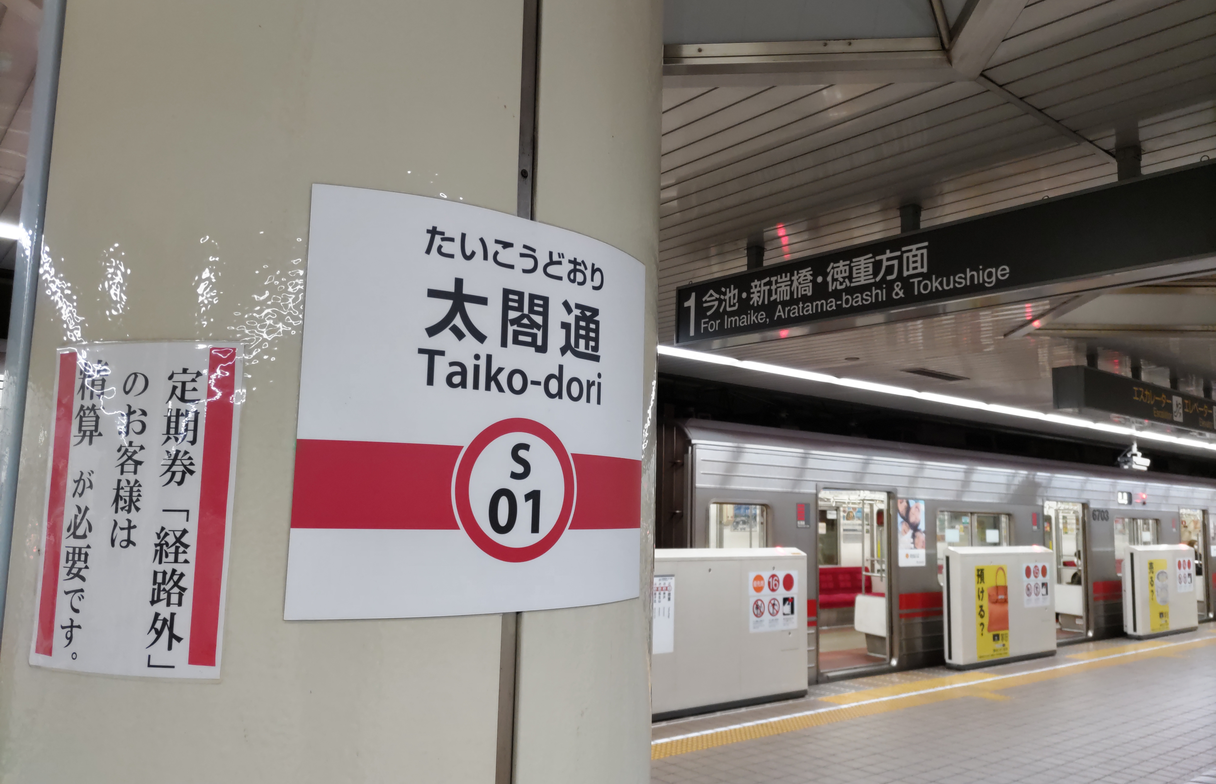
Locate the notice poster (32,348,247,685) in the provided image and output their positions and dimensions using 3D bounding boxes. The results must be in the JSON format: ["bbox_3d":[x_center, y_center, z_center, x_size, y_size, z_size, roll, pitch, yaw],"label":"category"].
[{"bbox_3d":[-0.436,0.104,0.834,0.209,0.299,0.013,-1,-7,15],"label":"notice poster"}]

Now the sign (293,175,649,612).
[{"bbox_3d":[-0.102,0.021,0.950,0.425,0.401,0.058,7,-9,-40],"label":"sign"}]

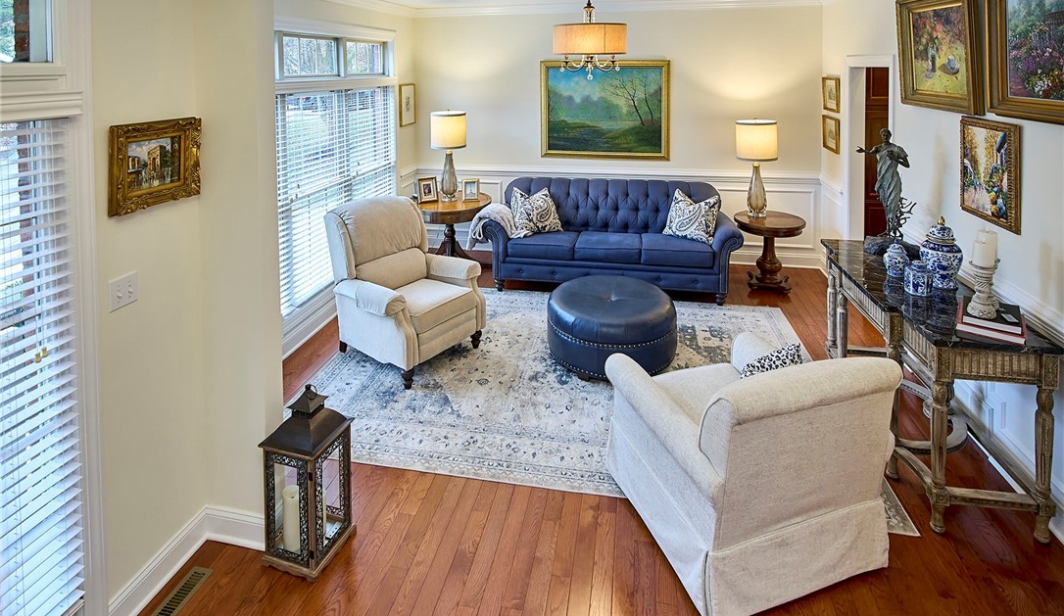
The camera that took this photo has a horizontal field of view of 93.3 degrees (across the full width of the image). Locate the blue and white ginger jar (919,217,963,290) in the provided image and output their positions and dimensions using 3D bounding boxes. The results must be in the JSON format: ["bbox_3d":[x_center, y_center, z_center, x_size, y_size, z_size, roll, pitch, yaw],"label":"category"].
[{"bbox_3d":[2.045,-0.276,2.500,0.185,0.355,0.185,4,24,10],"label":"blue and white ginger jar"}]

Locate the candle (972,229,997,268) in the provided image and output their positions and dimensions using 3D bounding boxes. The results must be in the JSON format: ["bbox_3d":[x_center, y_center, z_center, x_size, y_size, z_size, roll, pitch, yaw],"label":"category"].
[{"bbox_3d":[1.939,-0.255,2.150,0.082,0.150,0.082,4,24,10],"label":"candle"}]

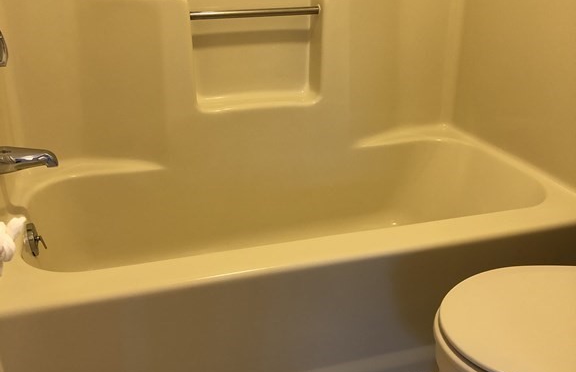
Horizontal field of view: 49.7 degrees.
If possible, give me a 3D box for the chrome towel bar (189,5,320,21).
[{"bbox_3d":[-0.090,-0.495,1.780,0.389,0.024,0.025,-7,23,-17],"label":"chrome towel bar"}]

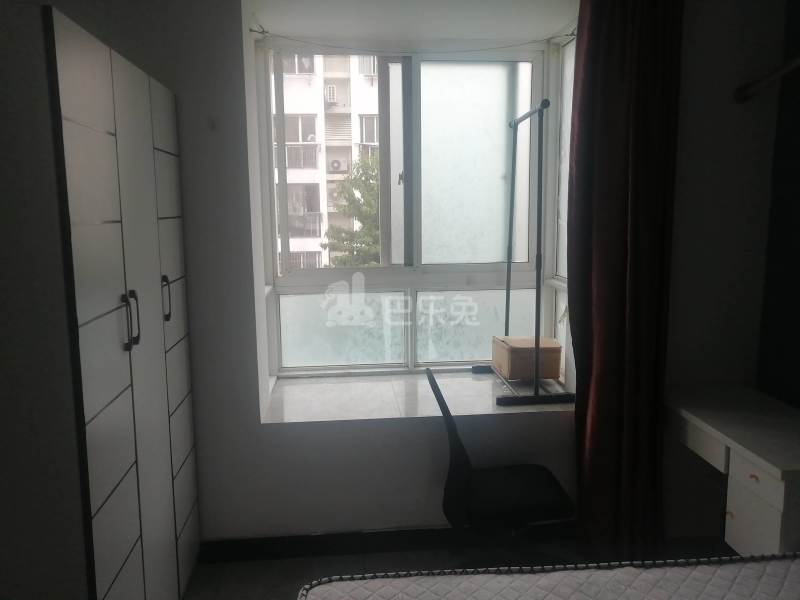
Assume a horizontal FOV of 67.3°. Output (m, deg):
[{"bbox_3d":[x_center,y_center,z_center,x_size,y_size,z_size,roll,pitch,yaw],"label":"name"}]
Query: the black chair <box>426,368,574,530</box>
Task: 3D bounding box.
[{"bbox_3d":[0.387,0.723,2.366,0.590,0.945,0.540,0,8,-2],"label":"black chair"}]

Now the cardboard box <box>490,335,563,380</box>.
[{"bbox_3d":[0.680,0.305,3.259,0.272,0.172,0.330,-1,8,-6],"label":"cardboard box"}]

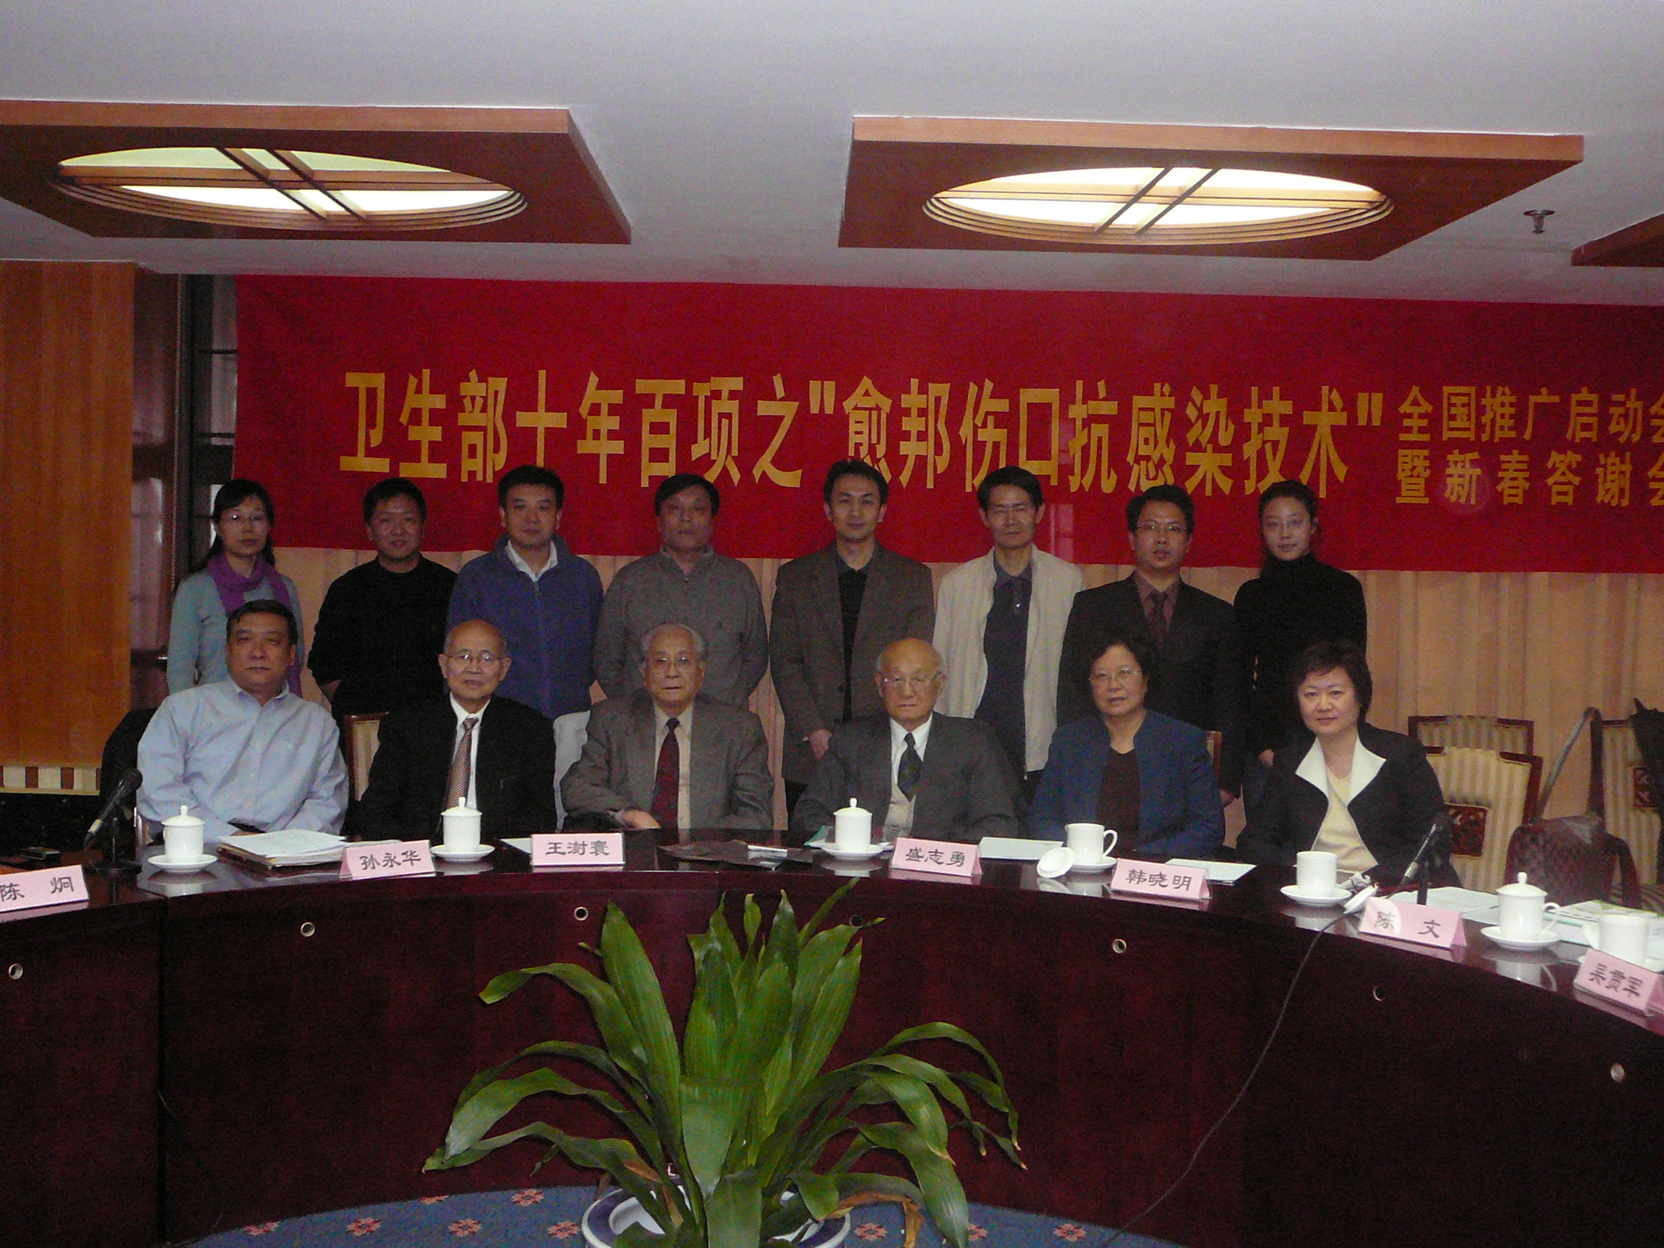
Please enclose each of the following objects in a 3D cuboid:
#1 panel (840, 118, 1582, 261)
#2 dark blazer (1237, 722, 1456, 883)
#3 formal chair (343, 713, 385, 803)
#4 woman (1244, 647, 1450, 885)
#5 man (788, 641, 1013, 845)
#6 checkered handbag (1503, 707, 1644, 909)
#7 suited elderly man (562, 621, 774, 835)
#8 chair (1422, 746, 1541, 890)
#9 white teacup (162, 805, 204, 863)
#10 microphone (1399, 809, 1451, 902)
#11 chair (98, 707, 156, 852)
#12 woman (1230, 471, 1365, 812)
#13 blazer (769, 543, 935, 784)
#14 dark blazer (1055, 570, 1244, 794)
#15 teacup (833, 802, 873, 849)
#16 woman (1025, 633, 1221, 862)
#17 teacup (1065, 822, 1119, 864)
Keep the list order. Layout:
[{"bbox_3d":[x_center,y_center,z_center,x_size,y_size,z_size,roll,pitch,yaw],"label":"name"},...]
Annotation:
[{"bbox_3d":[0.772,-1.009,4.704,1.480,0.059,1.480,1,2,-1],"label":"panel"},{"bbox_3d":[1.258,0.546,4.822,0.520,0.620,0.360,2,3,21],"label":"dark blazer"},{"bbox_3d":[-1.109,0.753,5.380,0.480,0.980,0.580,1,3,-10],"label":"formal chair"},{"bbox_3d":[1.120,0.680,4.610,0.500,1.250,0.740,3,3,29],"label":"woman"},{"bbox_3d":[0.165,0.657,4.955,0.580,1.240,0.740,1,2,7],"label":"man"},{"bbox_3d":[1.880,0.503,5.000,0.350,0.570,0.200,1,3,9],"label":"checkered handbag"},{"bbox_3d":[-0.436,0.633,4.996,0.550,1.260,0.740,1,2,-5],"label":"suited elderly man"},{"bbox_3d":[1.465,0.815,4.798,0.460,0.985,0.570,3,3,31],"label":"chair"},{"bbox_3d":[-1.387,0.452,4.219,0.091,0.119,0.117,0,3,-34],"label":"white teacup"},{"bbox_3d":[1.275,0.511,4.243,0.170,0.225,0.100,-1,4,-41],"label":"microphone"},{"bbox_3d":[-1.681,0.742,5.250,0.520,0.990,0.600,0,3,-21],"label":"chair"},{"bbox_3d":[1.356,0.430,5.750,0.400,1.690,0.280,2,3,12],"label":"woman"},{"bbox_3d":[0.059,0.120,5.812,0.490,0.720,0.290,1,2,-1],"label":"blazer"},{"bbox_3d":[0.935,0.224,5.800,0.540,0.740,0.300,1,3,7],"label":"dark blazer"},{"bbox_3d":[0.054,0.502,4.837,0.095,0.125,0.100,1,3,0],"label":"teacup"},{"bbox_3d":[0.743,0.663,5.037,0.510,1.265,0.700,2,3,16],"label":"woman"},{"bbox_3d":[0.586,0.499,4.444,0.115,0.087,0.083,1,2,7],"label":"teacup"}]

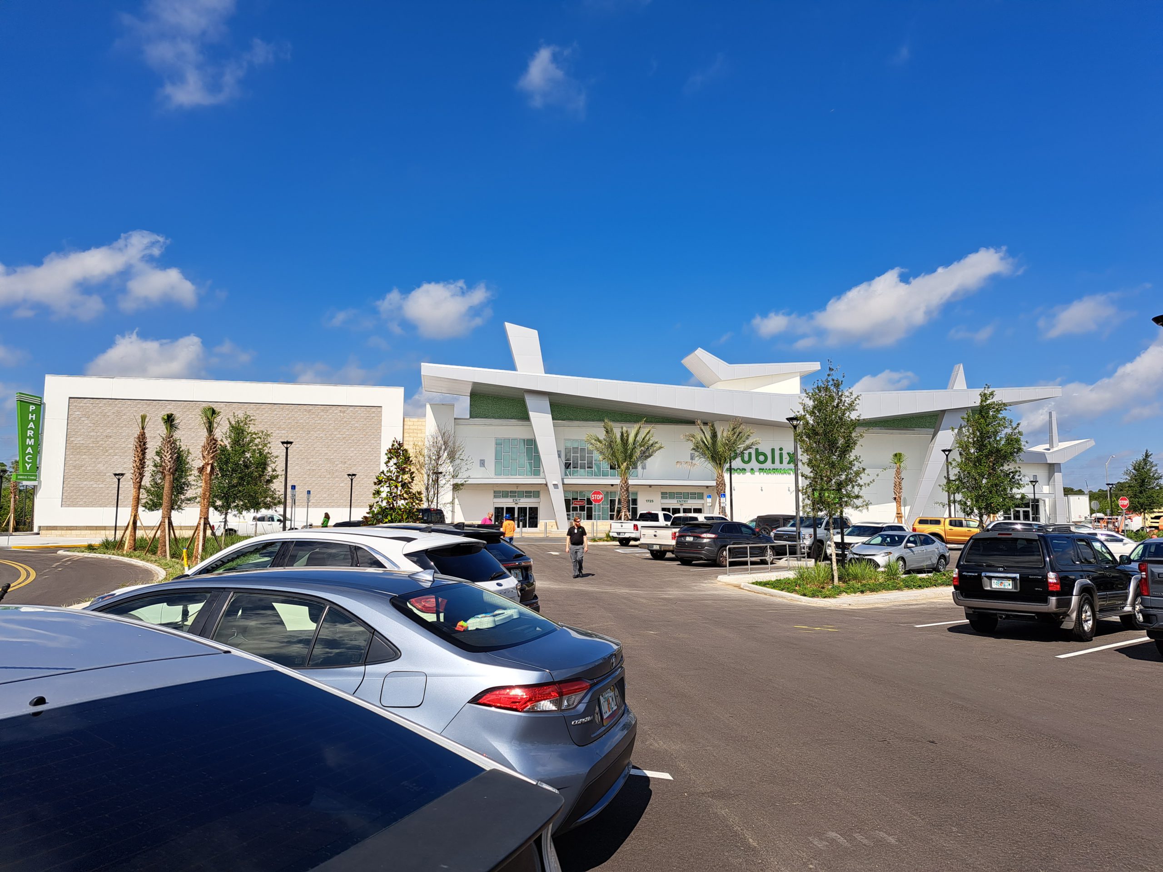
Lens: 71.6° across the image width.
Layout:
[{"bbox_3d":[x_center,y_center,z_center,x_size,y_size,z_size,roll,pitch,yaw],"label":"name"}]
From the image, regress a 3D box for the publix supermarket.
[{"bbox_3d":[0.194,1.863,87.837,86.200,16.850,50.000,1,-6,-11],"label":"publix supermarket"}]

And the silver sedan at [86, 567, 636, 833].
[{"bbox_3d":[-1.969,1.560,5.109,4.630,1.435,1.780,-2,-6,19],"label":"silver sedan"}]

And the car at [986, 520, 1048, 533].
[{"bbox_3d":[22.945,5.224,41.180,4.750,1.720,1.870,-2,-6,21],"label":"car"}]

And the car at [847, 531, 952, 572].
[{"bbox_3d":[11.489,4.211,29.172,4.640,1.455,1.776,5,-8,-38],"label":"car"}]

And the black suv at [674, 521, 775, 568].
[{"bbox_3d":[6.008,4.415,33.121,4.780,1.740,1.930,5,-8,-41],"label":"black suv"}]

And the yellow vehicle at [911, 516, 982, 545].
[{"bbox_3d":[21.785,5.672,46.668,5.350,1.830,1.870,-2,-6,17],"label":"yellow vehicle"}]

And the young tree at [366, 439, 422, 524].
[{"bbox_3d":[-5.801,1.965,24.931,1.750,3.810,1.750,1,-6,-13],"label":"young tree"}]

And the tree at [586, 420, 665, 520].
[{"bbox_3d":[2.623,2.595,48.496,4.500,7.157,4.500,1,-6,-11],"label":"tree"}]

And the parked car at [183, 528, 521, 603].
[{"bbox_3d":[-2.961,1.801,8.645,4.770,1.685,1.890,-2,-6,20],"label":"parked car"}]

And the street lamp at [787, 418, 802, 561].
[{"bbox_3d":[9.068,2.171,33.962,0.630,6.115,0.630,1,-6,-11],"label":"street lamp"}]

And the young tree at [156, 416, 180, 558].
[{"bbox_3d":[-14.255,1.698,27.775,0.850,4.971,0.850,3,-7,-27],"label":"young tree"}]

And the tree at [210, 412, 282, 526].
[{"bbox_3d":[-13.980,1.862,33.489,2.750,5.620,2.750,2,-6,-23],"label":"tree"}]

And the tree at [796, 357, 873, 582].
[{"bbox_3d":[6.414,0.942,20.514,1.850,5.643,1.850,-2,-6,17],"label":"tree"}]

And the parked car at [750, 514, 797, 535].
[{"bbox_3d":[13.185,5.930,50.661,4.600,1.830,1.870,5,-8,-37],"label":"parked car"}]

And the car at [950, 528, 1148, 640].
[{"bbox_3d":[8.713,2.653,14.755,4.660,1.760,1.780,5,-8,-39],"label":"car"}]

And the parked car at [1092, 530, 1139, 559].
[{"bbox_3d":[23.076,5.041,36.473,4.700,1.460,1.820,-2,-6,21],"label":"parked car"}]

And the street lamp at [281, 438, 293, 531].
[{"bbox_3d":[-15.491,2.864,42.433,0.670,5.275,0.670,2,-6,-20],"label":"street lamp"}]

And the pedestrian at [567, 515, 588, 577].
[{"bbox_3d":[-0.102,3.105,22.700,0.580,1.762,0.420,0,-6,0],"label":"pedestrian"}]

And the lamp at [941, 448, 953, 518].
[{"bbox_3d":[21.931,3.567,48.392,0.650,5.740,0.650,-3,-7,24],"label":"lamp"}]

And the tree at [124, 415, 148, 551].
[{"bbox_3d":[-21.082,2.196,37.974,1.000,6.457,1.000,1,-6,-11],"label":"tree"}]

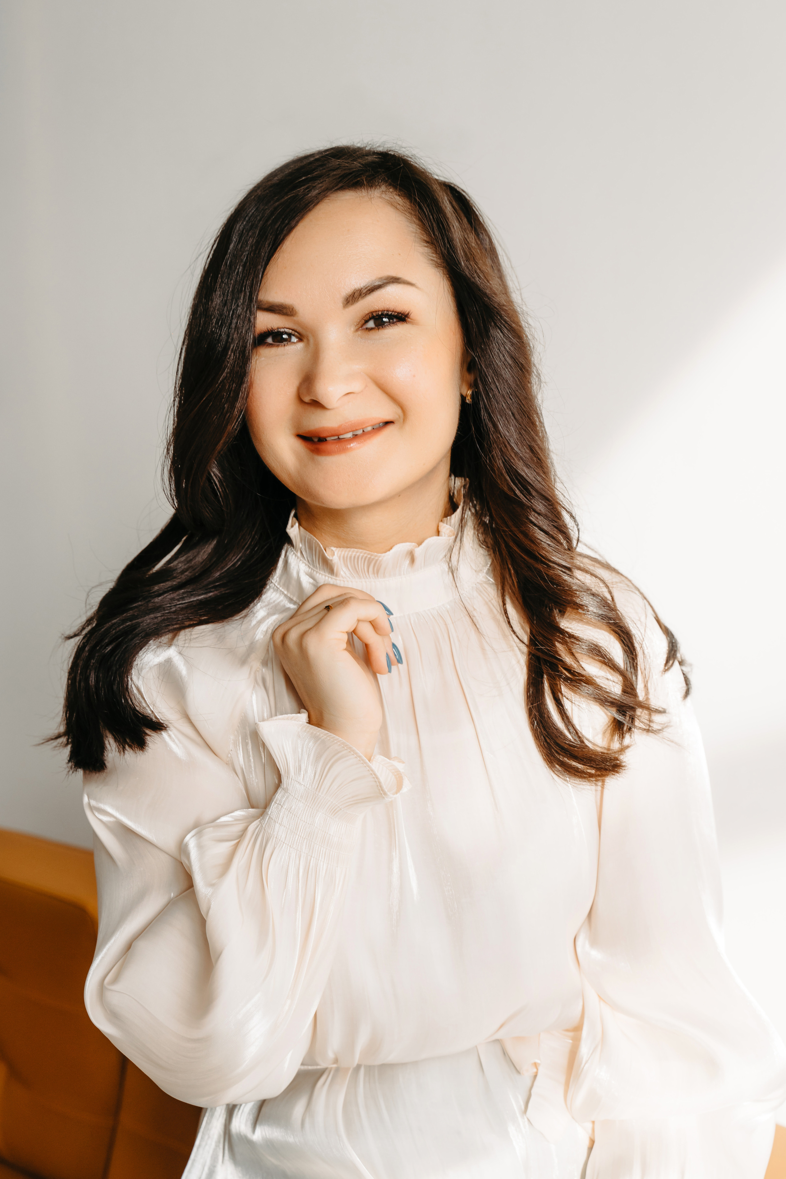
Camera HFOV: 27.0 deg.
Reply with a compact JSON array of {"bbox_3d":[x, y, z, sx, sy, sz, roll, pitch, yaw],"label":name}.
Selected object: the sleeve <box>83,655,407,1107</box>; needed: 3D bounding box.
[{"bbox_3d":[-0.091,0.180,1.015,0.200,0.280,0.190,0,2,0],"label":"sleeve"}]

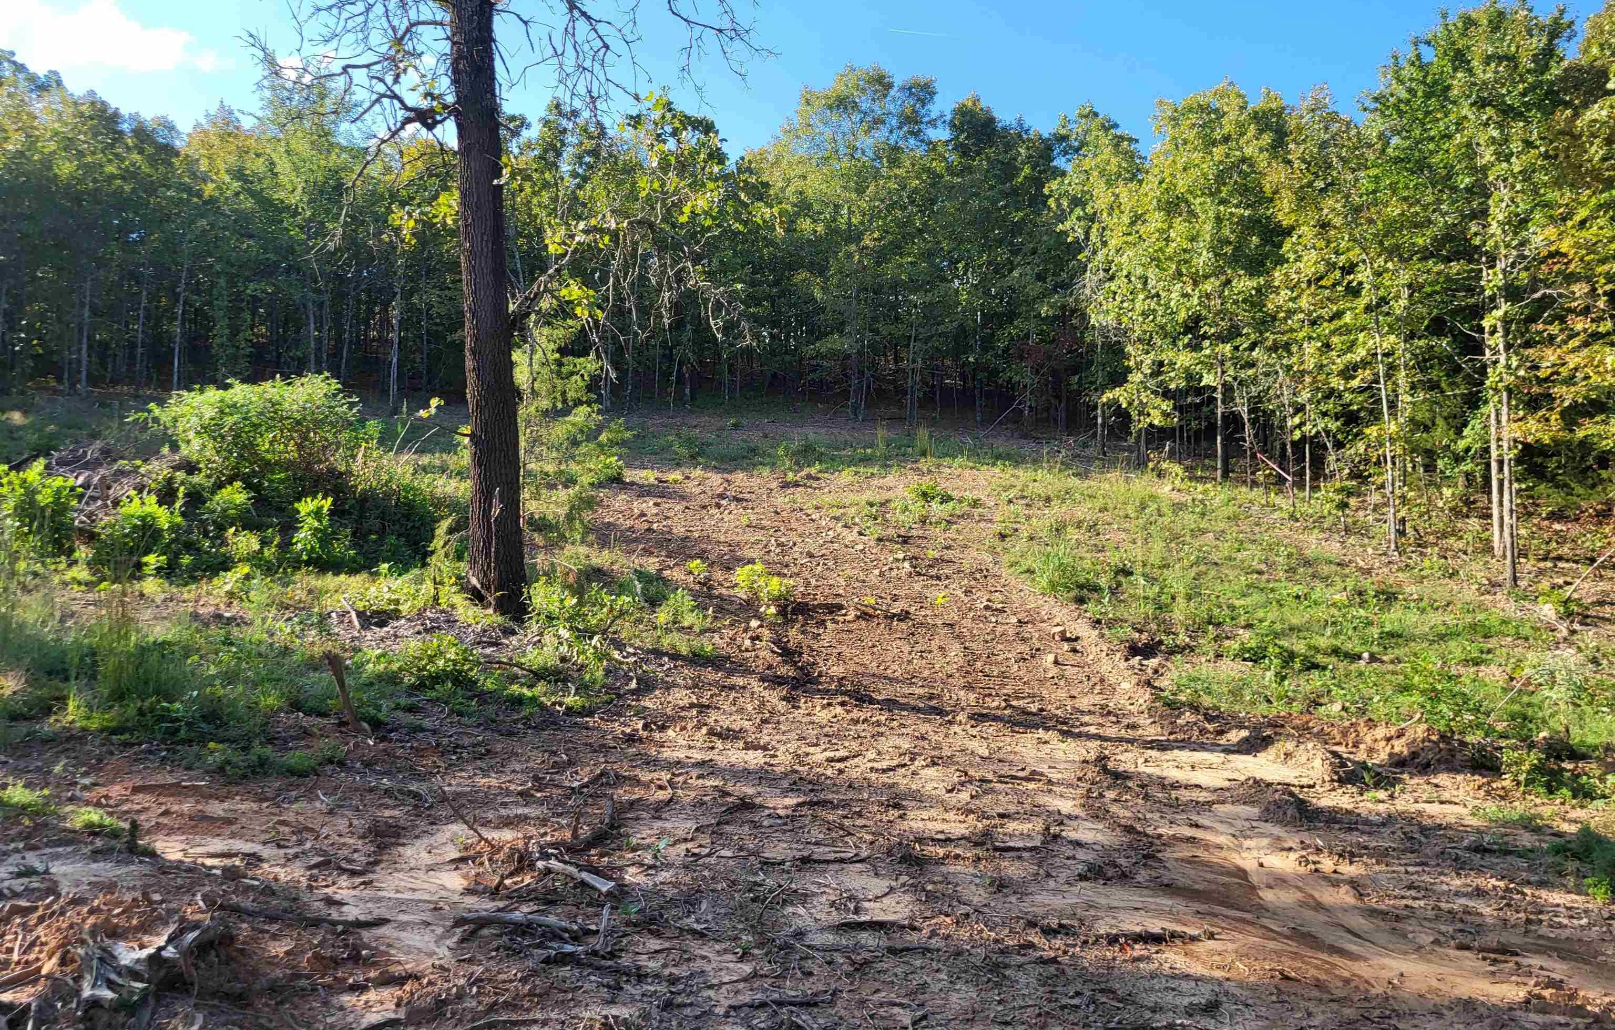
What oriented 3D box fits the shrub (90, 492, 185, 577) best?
[{"bbox_3d":[-6.683,0.195,12.100,0.820,0.820,0.780,2,-3,-29],"label":"shrub"}]

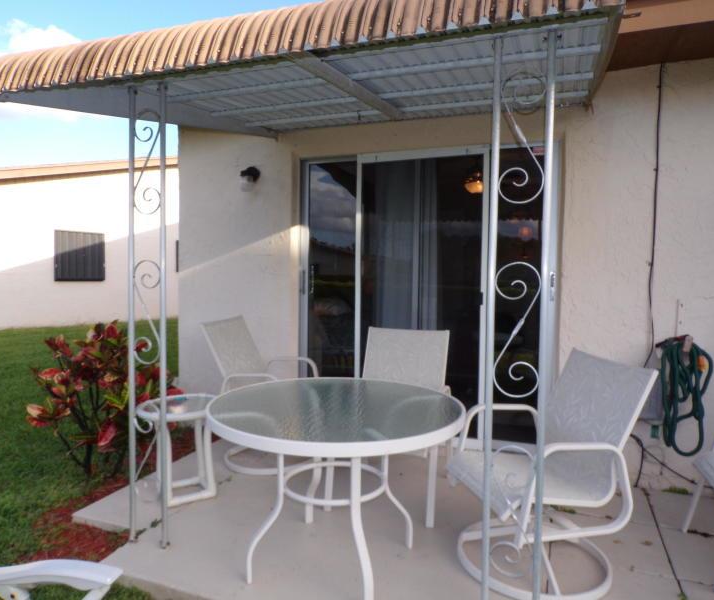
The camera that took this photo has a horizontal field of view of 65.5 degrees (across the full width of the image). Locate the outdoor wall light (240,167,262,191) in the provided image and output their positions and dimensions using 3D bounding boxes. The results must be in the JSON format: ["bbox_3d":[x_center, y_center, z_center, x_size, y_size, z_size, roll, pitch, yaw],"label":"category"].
[{"bbox_3d":[-0.781,-0.888,4.070,0.115,0.180,0.180,2,3,20],"label":"outdoor wall light"}]

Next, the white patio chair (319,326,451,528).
[{"bbox_3d":[0.223,0.657,3.135,0.600,0.920,0.710,2,3,20],"label":"white patio chair"}]

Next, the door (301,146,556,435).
[{"bbox_3d":[0.424,-0.012,3.861,1.820,2.040,0.100,2,3,20],"label":"door"}]

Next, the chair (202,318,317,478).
[{"bbox_3d":[-0.600,0.614,3.729,0.710,0.930,0.640,1,3,9],"label":"chair"}]

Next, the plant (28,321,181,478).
[{"bbox_3d":[-1.661,0.648,3.650,0.920,1.000,0.850,2,3,20],"label":"plant"}]

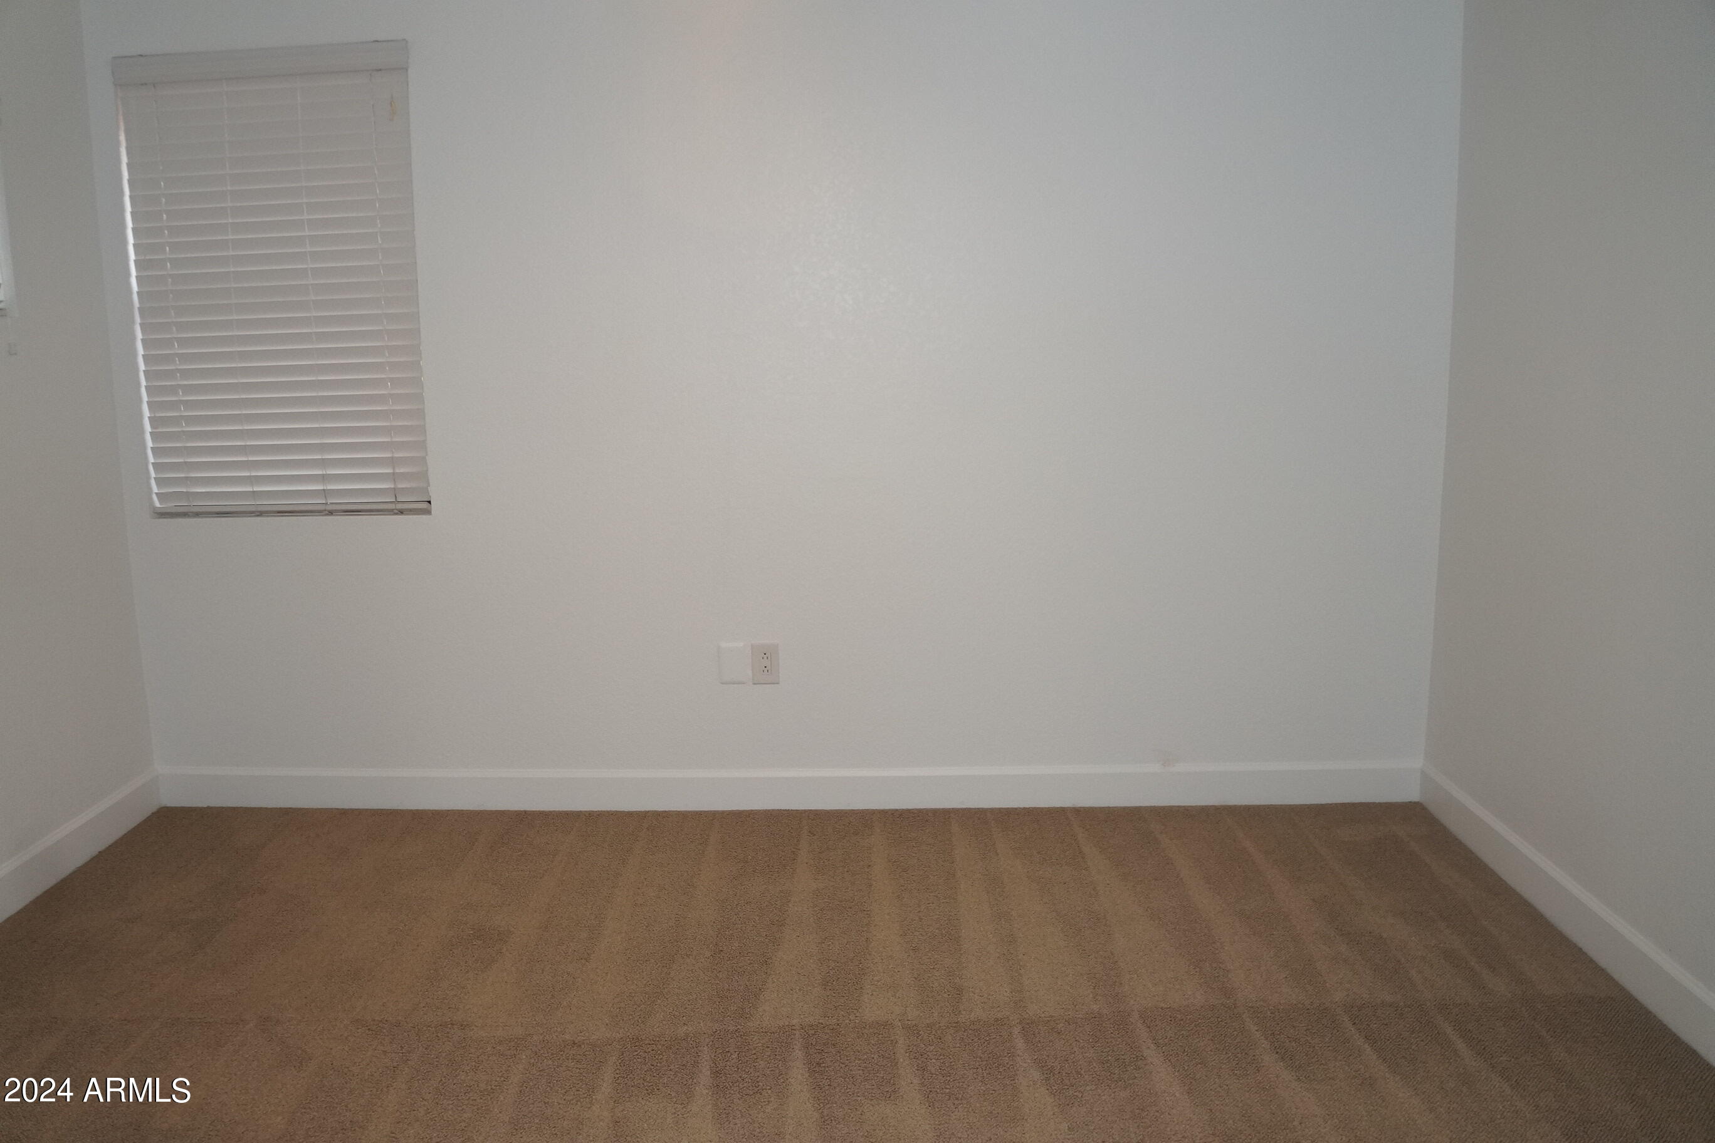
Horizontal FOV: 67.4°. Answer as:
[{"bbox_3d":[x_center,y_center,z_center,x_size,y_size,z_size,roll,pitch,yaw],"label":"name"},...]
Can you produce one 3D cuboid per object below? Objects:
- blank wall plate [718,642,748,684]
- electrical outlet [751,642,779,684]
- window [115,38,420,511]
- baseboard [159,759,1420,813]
[{"bbox_3d":[-0.343,0.257,3.553,0.081,0.117,0.009,-1,10,2],"label":"blank wall plate"},{"bbox_3d":[-0.253,0.257,3.550,0.075,0.118,0.009,-1,10,2],"label":"electrical outlet"},{"bbox_3d":[-1.546,-0.749,3.419,0.775,1.216,0.070,-1,10,2],"label":"window"},{"bbox_3d":[-0.215,0.606,3.606,3.550,0.127,0.016,-1,10,2],"label":"baseboard"}]

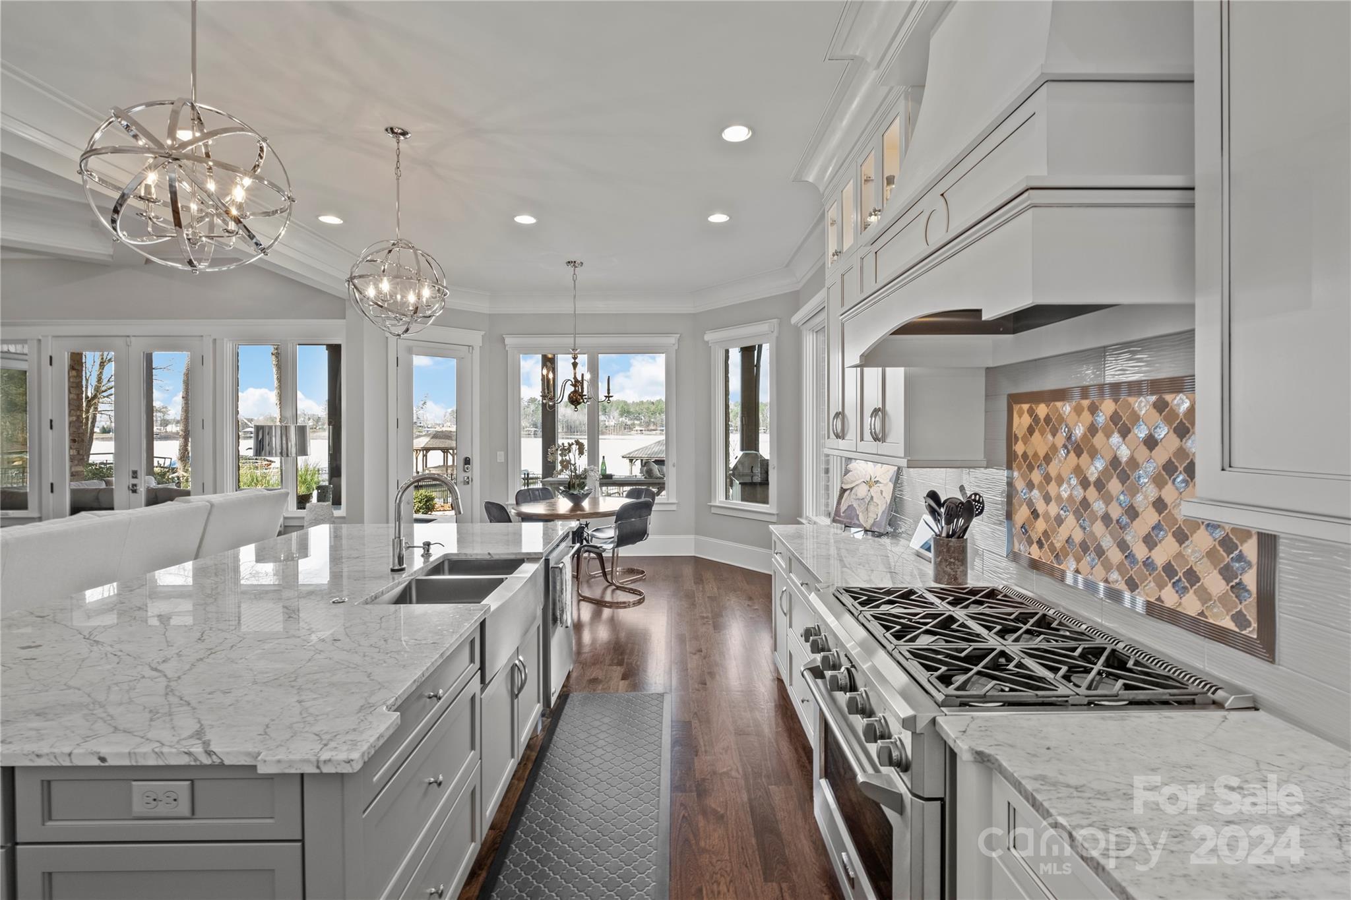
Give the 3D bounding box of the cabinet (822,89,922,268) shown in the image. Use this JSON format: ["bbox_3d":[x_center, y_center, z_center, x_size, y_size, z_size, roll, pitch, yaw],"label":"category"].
[{"bbox_3d":[1.050,-1.192,2.690,0.370,0.420,1.100,0,1,0],"label":"cabinet"}]

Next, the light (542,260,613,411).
[{"bbox_3d":[-0.950,-1.029,5.350,0.680,1.430,0.680,0,1,0],"label":"light"}]

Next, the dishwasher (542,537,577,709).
[{"bbox_3d":[-0.901,0.921,3.110,0.620,0.800,0.600,0,1,0],"label":"dishwasher"}]

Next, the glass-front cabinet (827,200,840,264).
[{"bbox_3d":[1.012,-1.194,3.082,0.320,0.400,0.290,0,2,0],"label":"glass-front cabinet"}]

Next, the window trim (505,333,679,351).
[{"bbox_3d":[-0.993,-1.259,6.553,2.040,0.200,0.100,0,2,0],"label":"window trim"}]

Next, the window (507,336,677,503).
[{"bbox_3d":[-0.981,-0.360,6.630,2.020,1.980,0.130,0,1,0],"label":"window"}]

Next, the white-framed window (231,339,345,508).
[{"bbox_3d":[-3.939,-0.243,5.697,1.090,1.740,0.140,0,2,0],"label":"white-framed window"}]

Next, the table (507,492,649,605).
[{"bbox_3d":[-0.950,0.921,5.350,1.220,0.750,1.220,0,1,0],"label":"table"}]

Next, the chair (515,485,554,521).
[{"bbox_3d":[-1.351,0.850,5.750,0.500,0.860,0.580,-1,2,-44],"label":"chair"}]

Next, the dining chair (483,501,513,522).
[{"bbox_3d":[-1.401,0.898,5.231,0.570,0.840,0.540,-2,2,-37],"label":"dining chair"}]

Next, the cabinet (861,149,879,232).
[{"bbox_3d":[1.035,-1.167,2.545,0.330,0.370,0.280,0,1,0],"label":"cabinet"}]

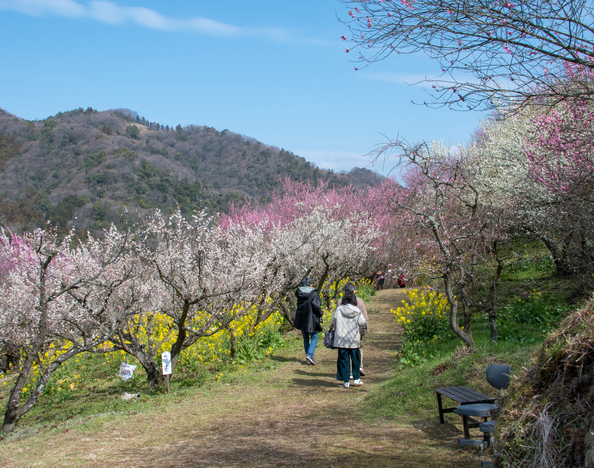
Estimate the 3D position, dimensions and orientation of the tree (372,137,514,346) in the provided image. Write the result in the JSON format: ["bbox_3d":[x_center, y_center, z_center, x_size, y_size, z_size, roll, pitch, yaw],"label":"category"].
[{"bbox_3d":[2.687,0.212,16.200,2.500,3.750,2.400,-2,-2,0],"label":"tree"}]

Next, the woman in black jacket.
[{"bbox_3d":[0.216,1.636,16.500,0.540,1.660,0.480,-2,-2,9],"label":"woman in black jacket"}]

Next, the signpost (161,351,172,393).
[{"bbox_3d":[-2.216,2.335,14.900,0.170,0.710,0.050,-2,-2,-11],"label":"signpost"}]

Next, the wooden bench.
[{"bbox_3d":[2.020,2.135,10.520,0.400,0.420,1.300,-4,-3,-5],"label":"wooden bench"}]

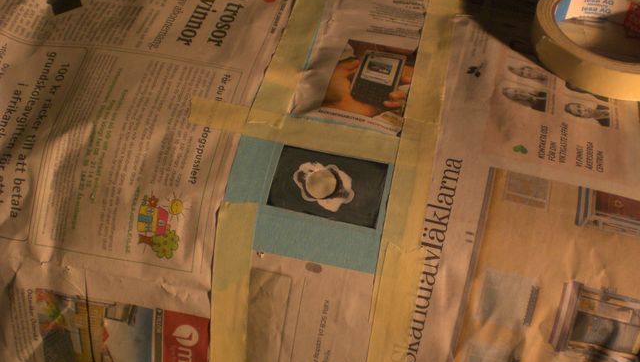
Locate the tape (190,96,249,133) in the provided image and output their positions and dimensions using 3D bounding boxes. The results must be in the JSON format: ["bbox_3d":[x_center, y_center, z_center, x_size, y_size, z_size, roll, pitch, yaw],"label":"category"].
[{"bbox_3d":[-0.055,-0.036,0.374,0.033,0.002,0.020,11,47,3],"label":"tape"}]

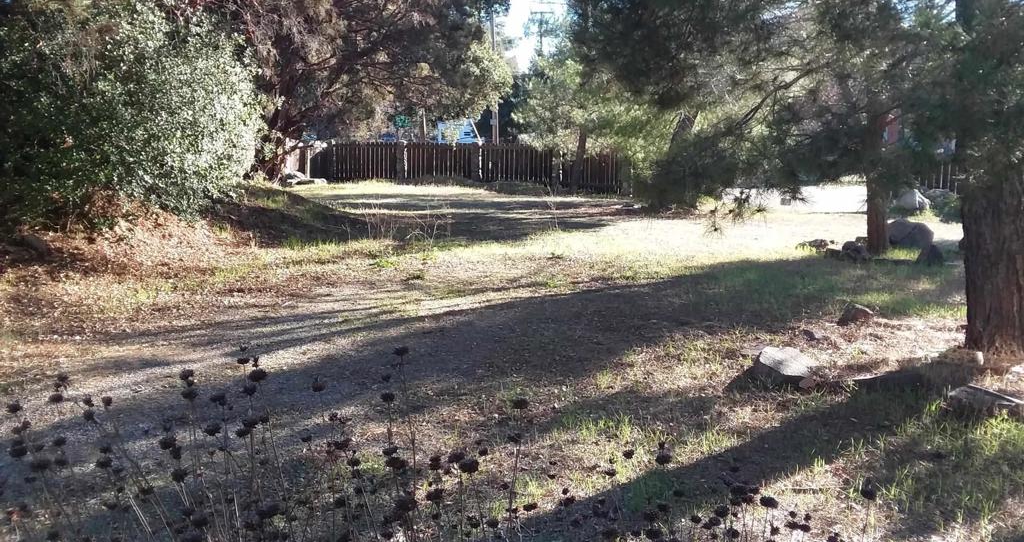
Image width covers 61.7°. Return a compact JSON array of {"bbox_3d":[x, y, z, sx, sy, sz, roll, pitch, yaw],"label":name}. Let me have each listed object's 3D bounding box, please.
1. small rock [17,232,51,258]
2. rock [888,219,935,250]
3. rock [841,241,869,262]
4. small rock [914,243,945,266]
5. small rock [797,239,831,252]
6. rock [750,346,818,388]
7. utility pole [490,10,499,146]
[{"bbox_3d":[-5.354,-0.291,9.600,0.380,0.260,0.330,-5,10,-29],"label":"small rock"},{"bbox_3d":[5.713,-0.523,12.300,0.680,0.380,0.520,4,10,25],"label":"rock"},{"bbox_3d":[4.324,-0.245,10.800,0.370,0.220,0.310,3,10,22],"label":"rock"},{"bbox_3d":[5.110,-0.202,10.500,0.360,0.240,0.300,4,10,26],"label":"small rock"},{"bbox_3d":[4.112,-0.348,11.700,0.450,0.160,0.320,3,10,19],"label":"small rock"},{"bbox_3d":[1.763,0.618,5.550,0.440,0.200,0.360,3,9,18],"label":"rock"},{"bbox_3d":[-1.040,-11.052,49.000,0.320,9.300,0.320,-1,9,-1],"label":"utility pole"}]

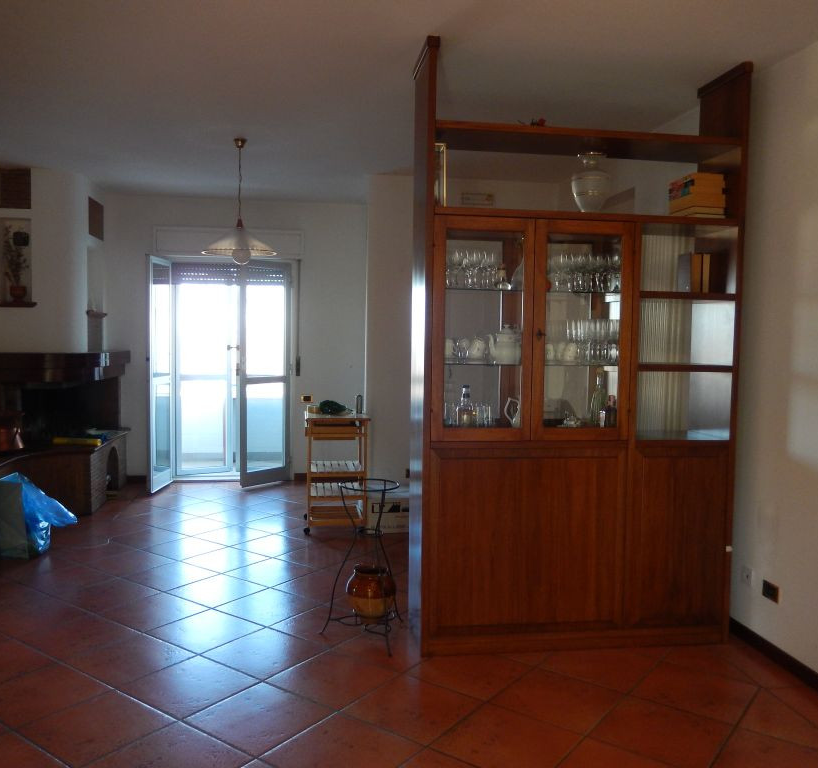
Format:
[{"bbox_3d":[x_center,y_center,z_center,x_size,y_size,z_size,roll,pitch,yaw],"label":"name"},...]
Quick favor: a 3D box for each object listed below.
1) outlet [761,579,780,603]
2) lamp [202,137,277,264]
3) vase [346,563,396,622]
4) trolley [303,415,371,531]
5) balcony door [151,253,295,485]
[{"bbox_3d":[1.617,0.926,3.292,0.012,0.073,0.113,1,3,-9],"label":"outlet"},{"bbox_3d":[-1.112,-1.202,4.872,0.485,0.825,0.485,1,3,-9],"label":"lamp"},{"bbox_3d":[-0.176,0.997,3.497,0.235,0.275,0.235,1,3,-9],"label":"vase"},{"bbox_3d":[-0.551,0.652,5.610,0.460,0.850,0.550,1,3,-9],"label":"trolley"},{"bbox_3d":[-1.751,-0.109,7.059,1.280,2.170,0.550,1,3,-9],"label":"balcony door"}]

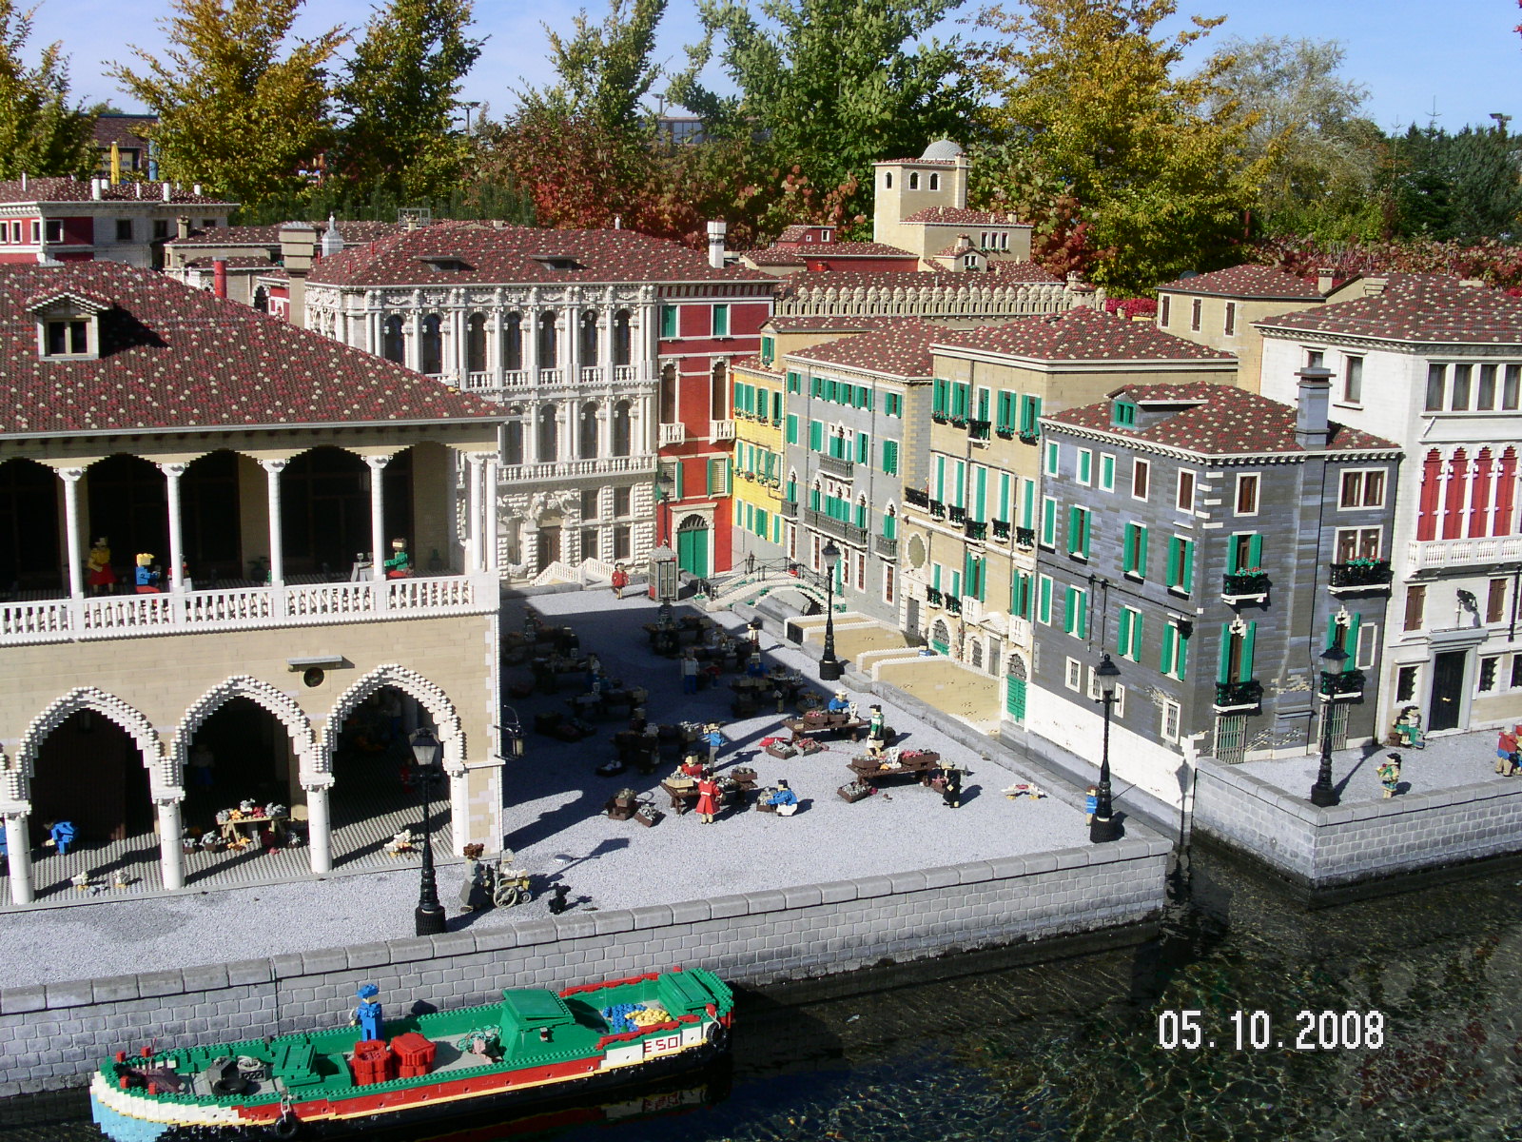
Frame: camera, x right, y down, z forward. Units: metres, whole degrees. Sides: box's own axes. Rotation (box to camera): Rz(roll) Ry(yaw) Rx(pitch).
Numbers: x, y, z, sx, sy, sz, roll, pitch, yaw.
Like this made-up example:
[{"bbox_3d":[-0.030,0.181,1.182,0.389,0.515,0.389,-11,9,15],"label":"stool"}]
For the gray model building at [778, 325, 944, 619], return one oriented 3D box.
[{"bbox_3d":[0.466,-0.342,5.059,0.500,0.842,0.990,-3,11,-19],"label":"gray model building"}]

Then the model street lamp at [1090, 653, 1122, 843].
[{"bbox_3d":[0.590,0.298,2.823,0.047,0.323,0.047,-3,11,-19],"label":"model street lamp"}]

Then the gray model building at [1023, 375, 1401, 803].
[{"bbox_3d":[0.954,-0.017,3.580,0.465,0.865,0.700,-3,11,-20],"label":"gray model building"}]

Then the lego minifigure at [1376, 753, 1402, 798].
[{"bbox_3d":[1.162,0.376,3.083,0.036,0.085,0.034,-5,12,-28],"label":"lego minifigure"}]

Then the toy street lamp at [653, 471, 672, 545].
[{"bbox_3d":[-0.297,-0.134,5.010,0.047,0.322,0.047,-3,11,-19],"label":"toy street lamp"}]

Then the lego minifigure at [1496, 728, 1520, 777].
[{"bbox_3d":[1.447,0.350,3.234,0.031,0.090,0.033,-3,11,-20],"label":"lego minifigure"}]

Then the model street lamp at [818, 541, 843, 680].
[{"bbox_3d":[0.165,0.089,3.881,0.047,0.327,0.047,-3,11,-19],"label":"model street lamp"}]

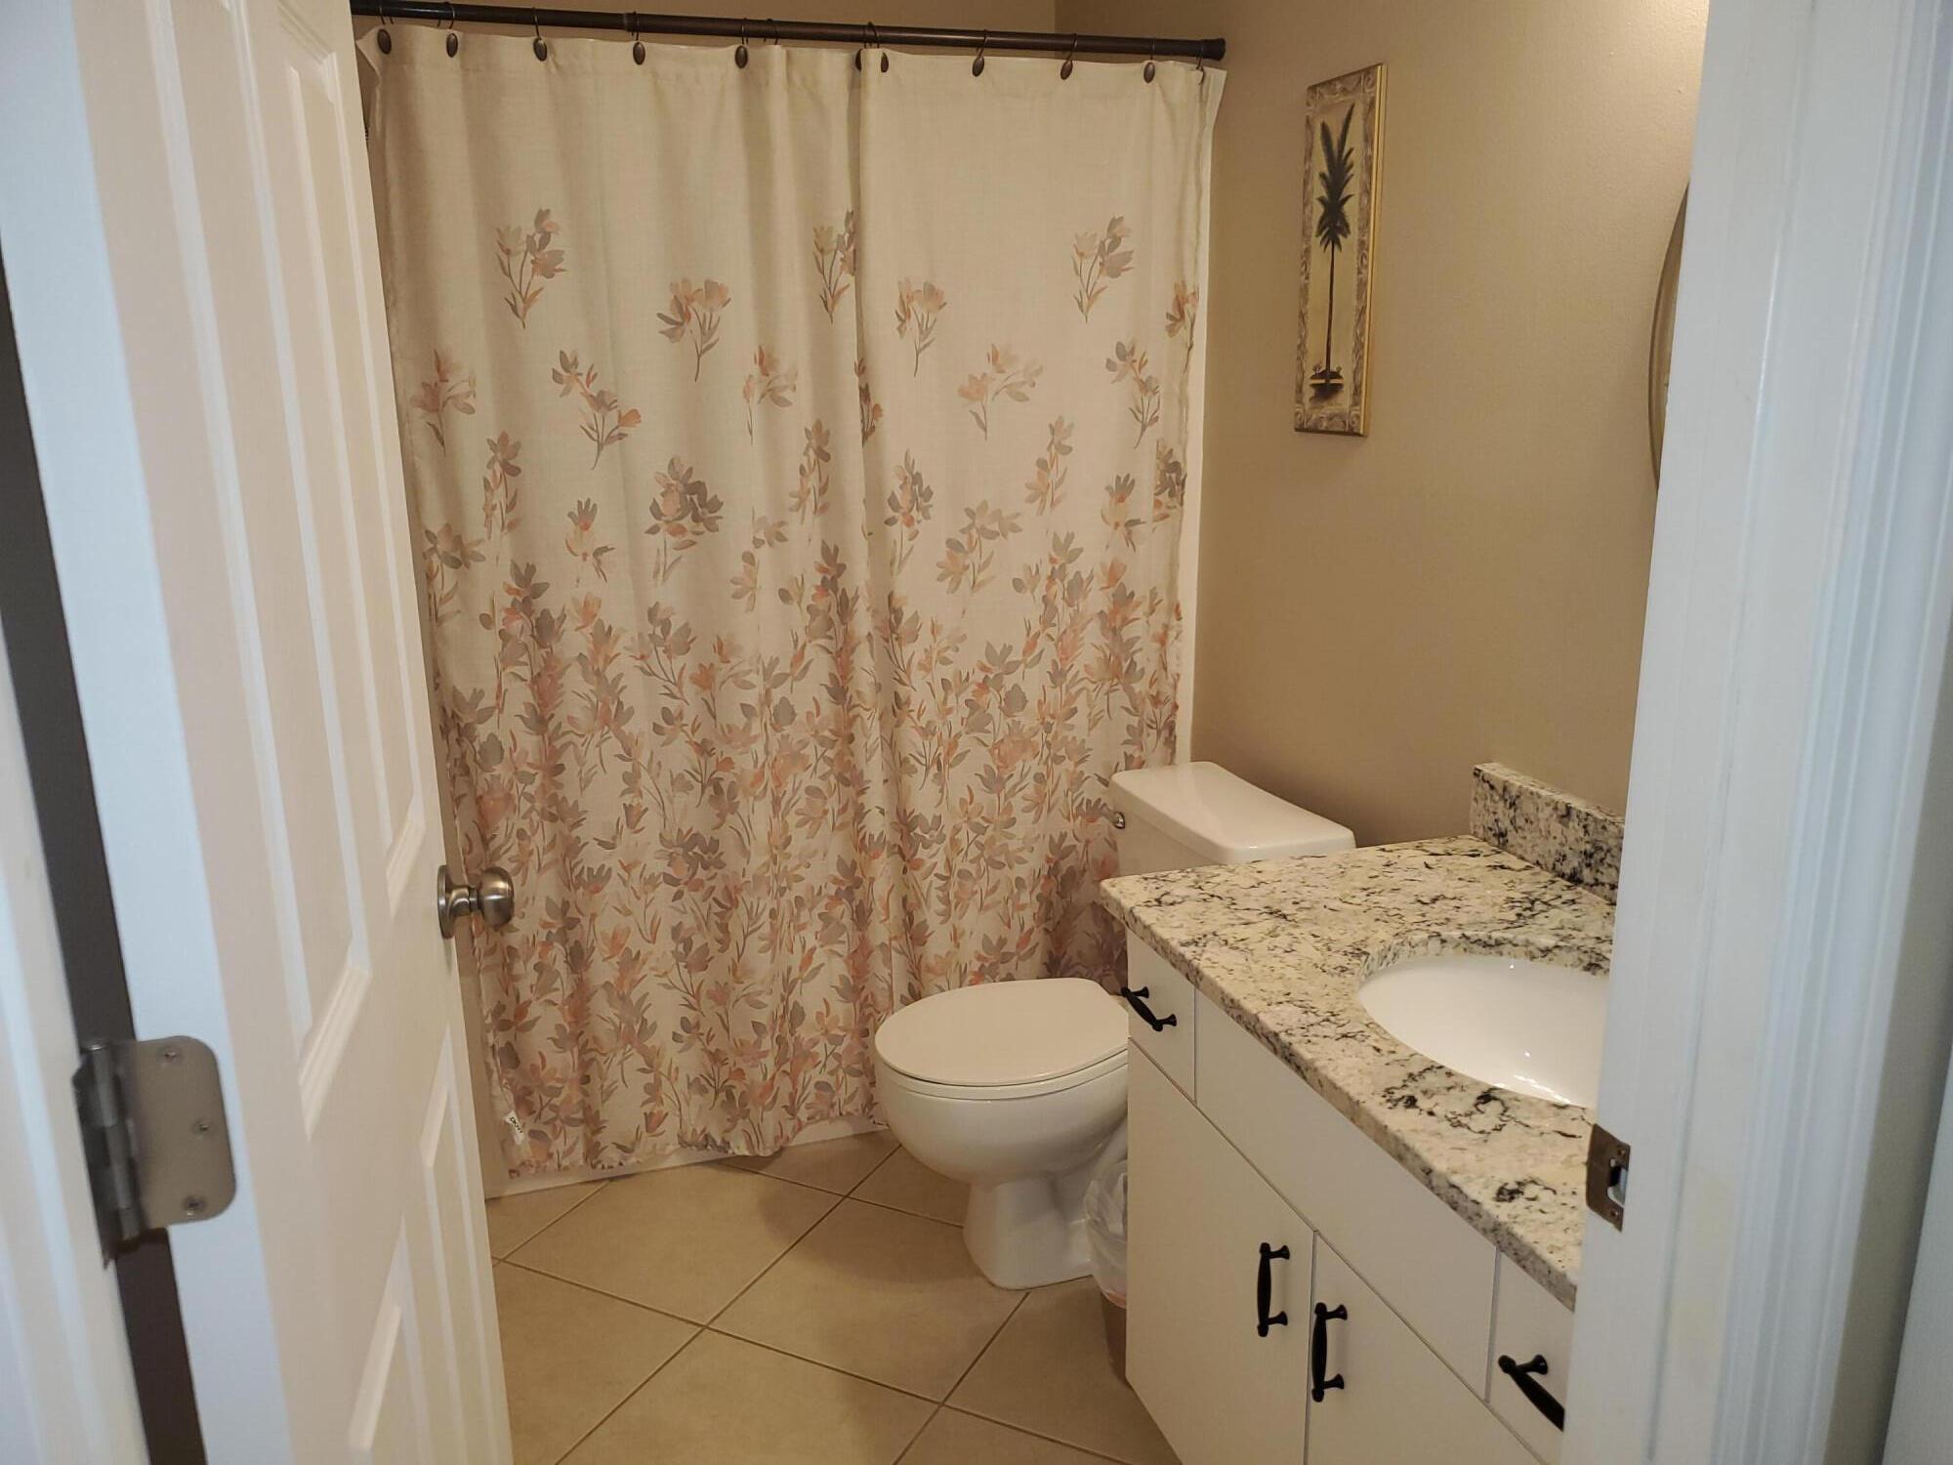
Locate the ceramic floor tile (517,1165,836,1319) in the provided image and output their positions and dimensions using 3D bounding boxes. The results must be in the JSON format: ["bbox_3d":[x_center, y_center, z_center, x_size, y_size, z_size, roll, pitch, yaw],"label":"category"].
[{"bbox_3d":[-0.506,0.856,2.516,0.404,0.010,0.404,6,15,26],"label":"ceramic floor tile"}]

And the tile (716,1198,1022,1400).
[{"bbox_3d":[-0.140,0.892,2.339,0.404,0.010,0.404,6,15,26],"label":"tile"}]

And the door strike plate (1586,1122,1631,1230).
[{"bbox_3d":[0.383,0.271,0.884,0.004,0.057,0.040,-5,14,-17],"label":"door strike plate"}]

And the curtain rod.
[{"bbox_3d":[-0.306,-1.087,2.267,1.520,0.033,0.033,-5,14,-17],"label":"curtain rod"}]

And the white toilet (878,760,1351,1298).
[{"bbox_3d":[0.176,0.490,2.419,0.707,0.722,0.455,-5,14,-17],"label":"white toilet"}]

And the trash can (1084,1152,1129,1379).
[{"bbox_3d":[0.284,0.796,2.128,0.254,0.262,0.254,-5,14,-17],"label":"trash can"}]

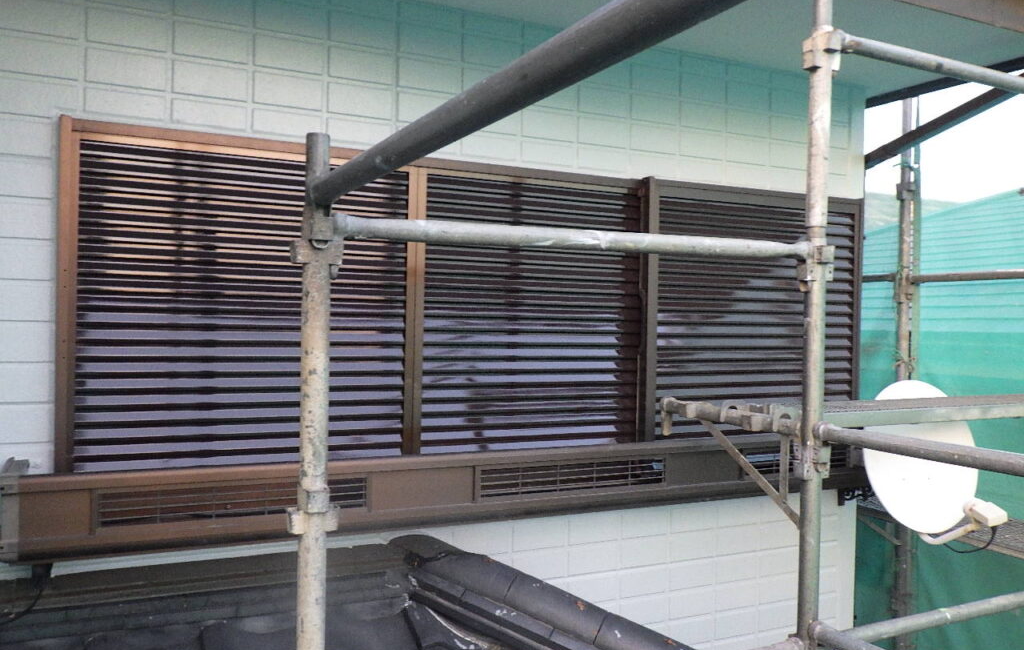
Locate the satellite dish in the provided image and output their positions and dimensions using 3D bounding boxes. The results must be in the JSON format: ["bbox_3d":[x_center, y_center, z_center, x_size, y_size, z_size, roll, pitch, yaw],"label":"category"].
[{"bbox_3d":[1.396,0.445,2.842,0.460,0.515,0.140,1,-14,-16],"label":"satellite dish"}]

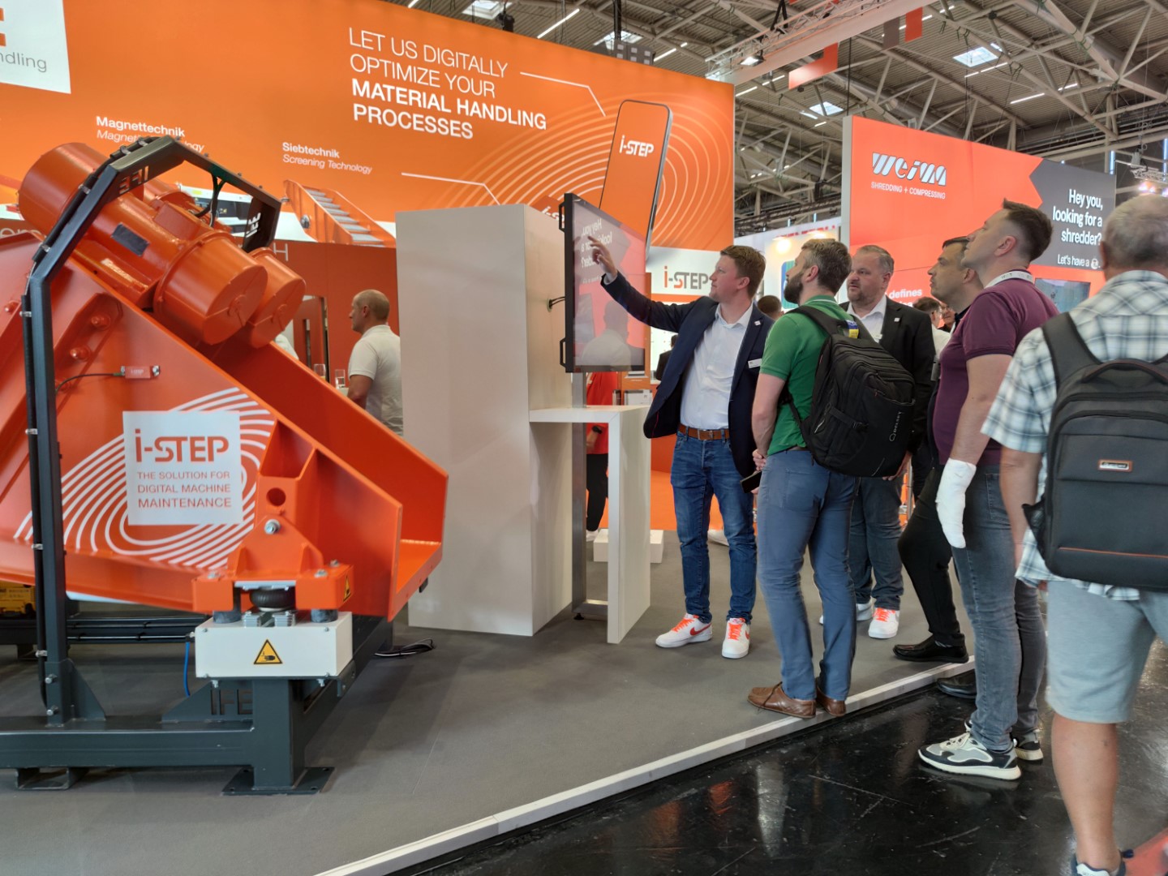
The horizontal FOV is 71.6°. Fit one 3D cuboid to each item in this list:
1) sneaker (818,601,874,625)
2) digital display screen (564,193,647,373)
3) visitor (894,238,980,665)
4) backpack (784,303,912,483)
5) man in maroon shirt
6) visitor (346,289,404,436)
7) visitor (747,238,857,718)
[{"bbox_3d":[1.344,0.881,4.181,0.310,0.115,0.110,-2,5,-21],"label":"sneaker"},{"bbox_3d":[0.130,-0.711,4.076,0.055,0.753,1.292,1,5,18],"label":"digital display screen"},{"bbox_3d":[1.563,0.106,3.388,0.520,1.850,0.530,2,5,25],"label":"visitor"},{"bbox_3d":[0.937,-0.118,2.785,0.340,0.510,0.270,-4,13,-34],"label":"backpack"},{"bbox_3d":[1.372,0.171,2.706,0.480,1.860,0.540,3,6,36],"label":"man in maroon shirt"},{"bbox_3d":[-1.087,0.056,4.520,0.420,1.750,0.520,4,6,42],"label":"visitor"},{"bbox_3d":[0.815,0.160,3.018,0.510,1.760,0.430,-4,6,-34],"label":"visitor"}]

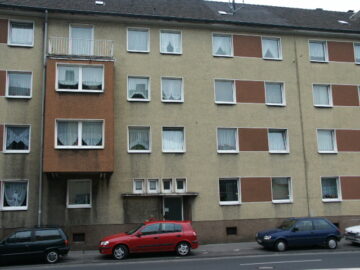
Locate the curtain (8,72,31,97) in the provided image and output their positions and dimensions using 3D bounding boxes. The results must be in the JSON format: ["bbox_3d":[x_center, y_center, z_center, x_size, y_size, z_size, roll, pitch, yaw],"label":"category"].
[{"bbox_3d":[-7.949,-2.505,19.083,1.038,1.207,0.100,1,-10,-12],"label":"curtain"}]

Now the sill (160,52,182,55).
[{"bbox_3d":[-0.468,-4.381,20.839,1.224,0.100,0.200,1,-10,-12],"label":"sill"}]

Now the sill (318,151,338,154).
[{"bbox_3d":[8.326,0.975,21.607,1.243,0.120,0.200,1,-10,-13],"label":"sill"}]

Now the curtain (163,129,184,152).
[{"bbox_3d":[-0.331,0.281,20.230,1.109,1.107,0.100,1,-10,-12],"label":"curtain"}]

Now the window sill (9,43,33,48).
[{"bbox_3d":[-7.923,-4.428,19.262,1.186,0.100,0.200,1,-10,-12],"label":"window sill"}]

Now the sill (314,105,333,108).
[{"bbox_3d":[8.286,-1.641,22.177,1.228,0.100,0.200,1,-10,-12],"label":"sill"}]

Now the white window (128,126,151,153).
[{"bbox_3d":[-2.129,0.265,20.318,1.195,1.375,0.150,1,-10,-12],"label":"white window"}]

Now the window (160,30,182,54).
[{"bbox_3d":[-0.469,-5.134,21.302,1.239,1.401,0.140,1,-10,-12],"label":"window"}]

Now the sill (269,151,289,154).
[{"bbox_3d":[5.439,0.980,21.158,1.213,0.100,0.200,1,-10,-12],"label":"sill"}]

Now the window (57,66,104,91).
[{"bbox_3d":[-4.674,-2.690,18.029,2.175,1.354,0.170,1,-10,-12],"label":"window"}]

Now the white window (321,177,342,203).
[{"bbox_3d":[8.402,3.005,21.397,1.218,1.375,0.150,1,-10,-12],"label":"white window"}]

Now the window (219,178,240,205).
[{"bbox_3d":[2.711,3.022,20.868,1.218,1.407,0.150,1,-10,-12],"label":"window"}]

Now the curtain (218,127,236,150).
[{"bbox_3d":[2.571,0.261,20.777,1.002,1.158,0.100,1,-10,-12],"label":"curtain"}]

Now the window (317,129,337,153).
[{"bbox_3d":[8.385,0.355,21.904,1.235,1.360,0.180,1,-10,-12],"label":"window"}]

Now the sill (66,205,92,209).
[{"bbox_3d":[-4.977,3.613,19.083,1.220,0.090,0.180,1,-10,-12],"label":"sill"}]

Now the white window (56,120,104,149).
[{"bbox_3d":[-4.562,-0.035,17.622,2.192,1.363,0.180,1,-10,-13],"label":"white window"}]

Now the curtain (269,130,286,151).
[{"bbox_3d":[5.426,0.326,21.403,1.080,1.115,0.100,1,-10,-12],"label":"curtain"}]

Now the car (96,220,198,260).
[{"bbox_3d":[-1.326,4.267,16.038,4.180,1.440,1.710,1,-10,-13],"label":"car"}]

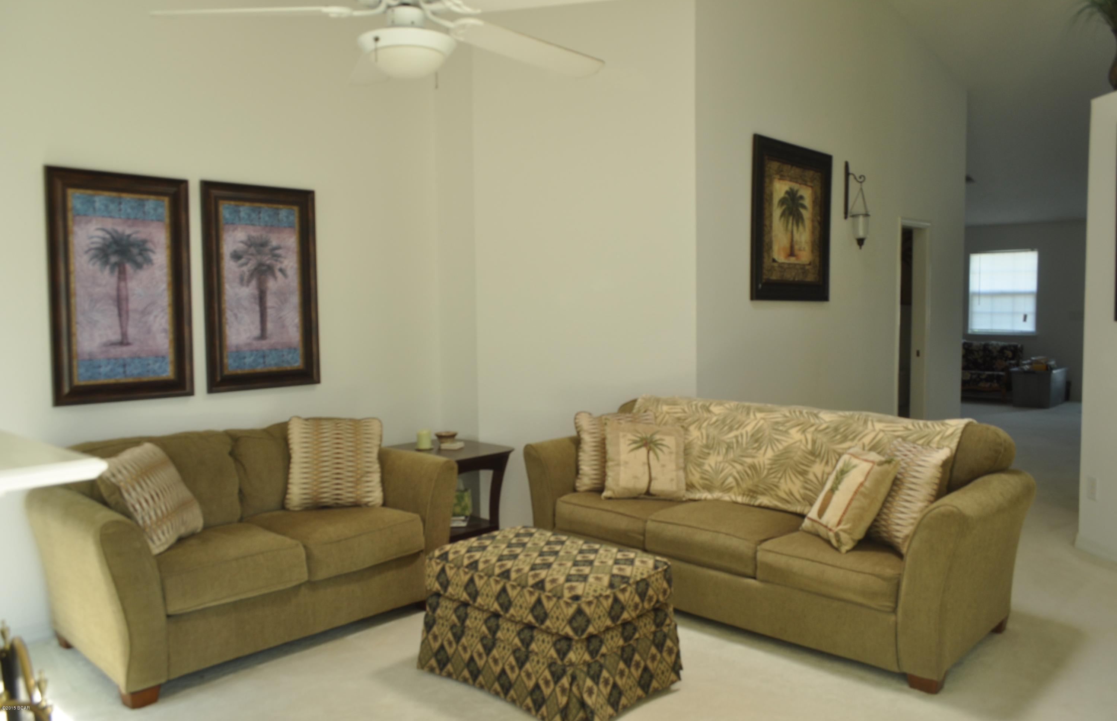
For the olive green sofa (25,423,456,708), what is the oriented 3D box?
[{"bbox_3d":[-1.323,0.741,3.721,0.871,0.891,1.577,3,5,44],"label":"olive green sofa"}]

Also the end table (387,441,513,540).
[{"bbox_3d":[-0.659,0.811,4.750,0.595,0.616,0.581,3,5,45],"label":"end table"}]

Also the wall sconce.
[{"bbox_3d":[2.107,-1.098,5.910,0.202,0.624,0.138,3,5,45],"label":"wall sconce"}]

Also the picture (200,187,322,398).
[{"bbox_3d":[-1.490,-0.366,4.226,0.039,1.013,0.579,3,5,45],"label":"picture"}]

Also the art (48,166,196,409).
[{"bbox_3d":[-1.953,-0.326,3.760,0.039,1.014,0.580,3,5,45],"label":"art"}]

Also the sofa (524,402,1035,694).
[{"bbox_3d":[0.904,0.705,3.956,2.187,0.891,0.871,3,5,43],"label":"sofa"}]

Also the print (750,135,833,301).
[{"bbox_3d":[1.534,-0.889,5.457,0.039,1.000,0.943,3,5,45],"label":"print"}]

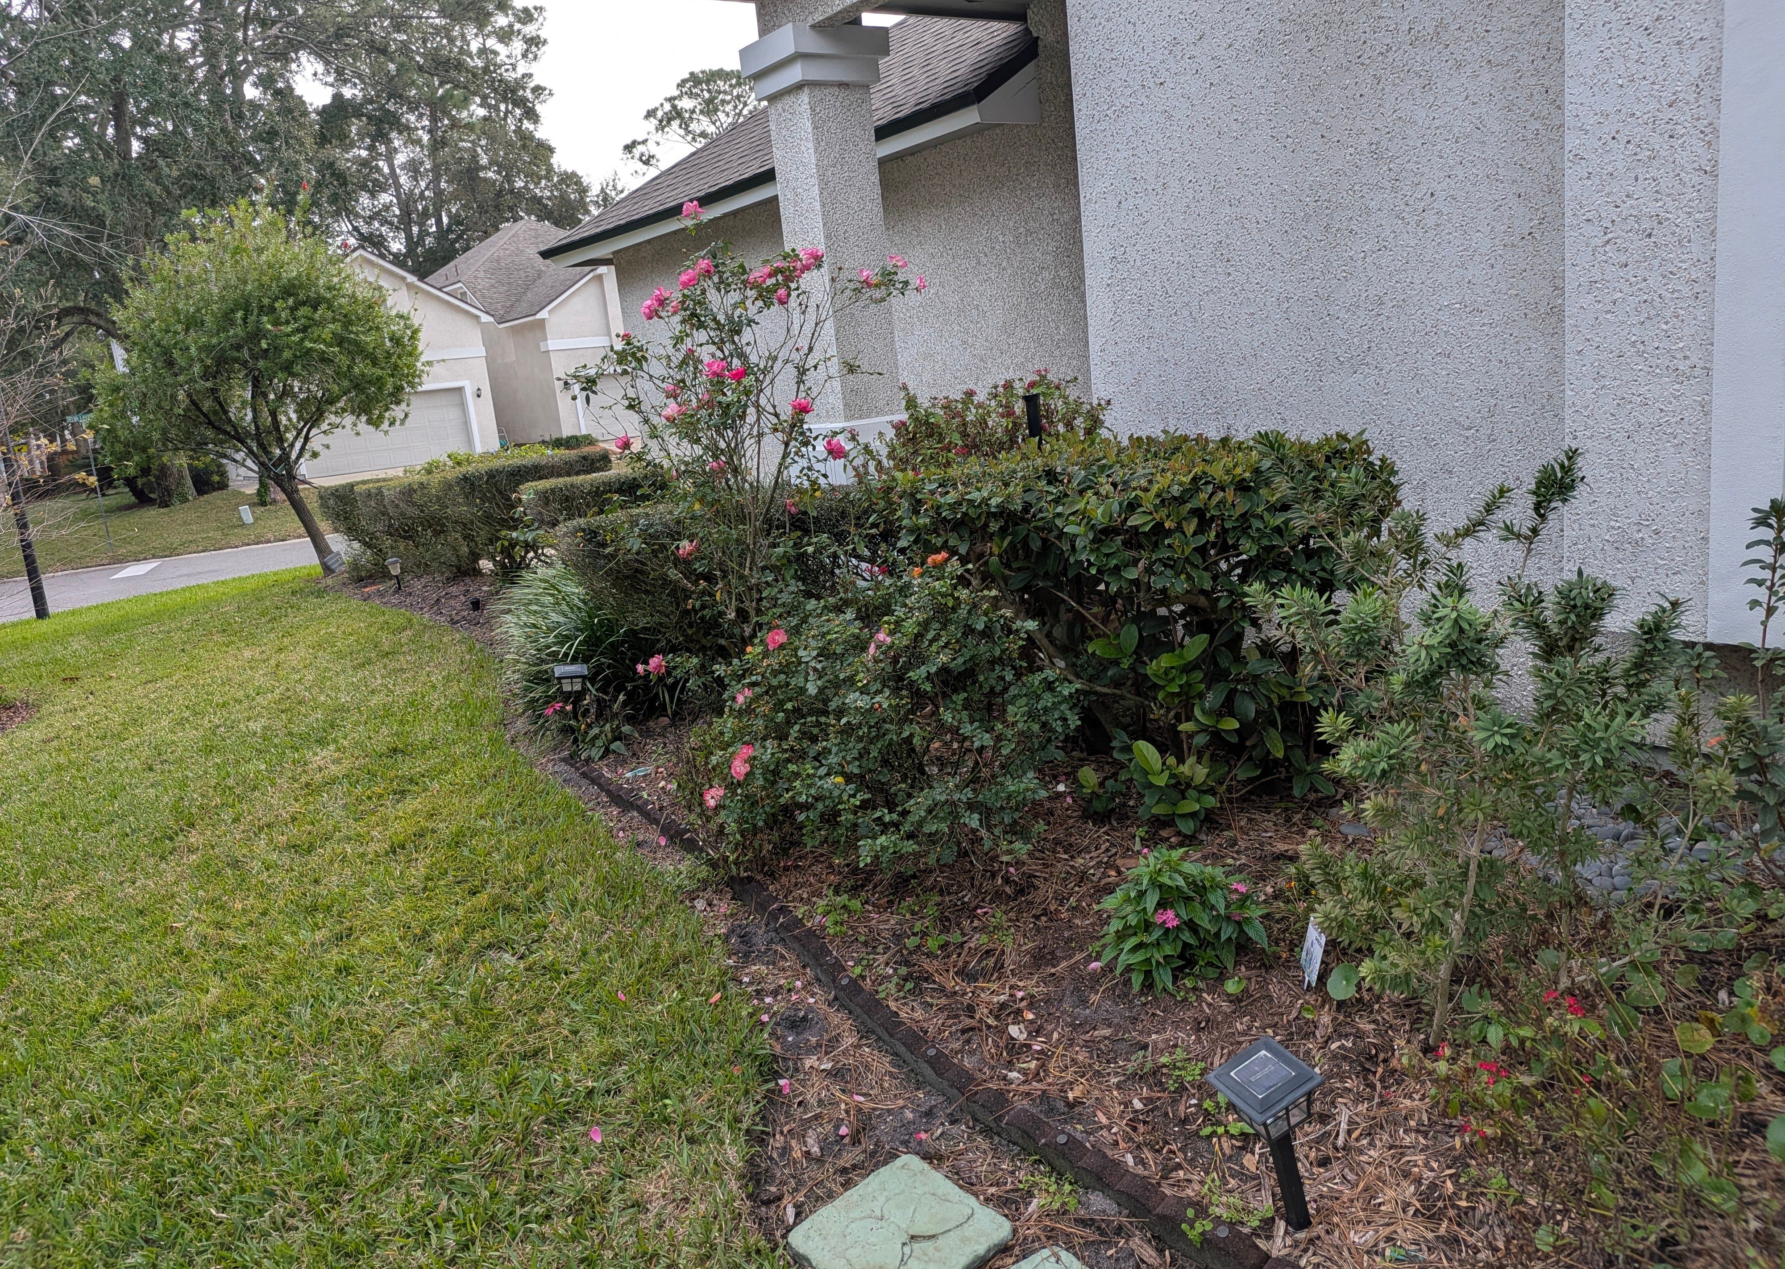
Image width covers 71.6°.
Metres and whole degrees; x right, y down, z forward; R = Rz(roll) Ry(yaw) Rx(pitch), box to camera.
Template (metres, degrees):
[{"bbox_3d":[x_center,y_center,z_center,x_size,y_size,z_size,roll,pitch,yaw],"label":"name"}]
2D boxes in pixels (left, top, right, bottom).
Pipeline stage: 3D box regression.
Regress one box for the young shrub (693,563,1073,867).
[{"bbox_3d":[-0.007,0.220,4.098,1.250,0.900,1.100,-6,11,0],"label":"young shrub"}]

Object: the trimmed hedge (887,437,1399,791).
[{"bbox_3d":[0.843,-0.111,4.601,2.000,1.180,1.000,5,15,44],"label":"trimmed hedge"}]

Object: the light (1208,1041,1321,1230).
[{"bbox_3d":[0.634,0.839,2.012,0.128,0.356,0.128,-27,23,-18],"label":"light"}]

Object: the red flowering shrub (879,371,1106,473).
[{"bbox_3d":[0.436,-0.449,5.780,1.050,1.470,0.950,-6,11,0],"label":"red flowering shrub"}]

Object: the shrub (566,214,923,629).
[{"bbox_3d":[-0.683,-0.670,5.460,1.450,2.250,1.250,-6,11,0],"label":"shrub"}]

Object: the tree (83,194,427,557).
[{"bbox_3d":[-6.913,-2.668,13.708,3.350,4.250,3.300,-6,11,0],"label":"tree"}]

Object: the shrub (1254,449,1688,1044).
[{"bbox_3d":[1.159,0.220,2.644,0.860,1.220,0.800,-6,11,0],"label":"shrub"}]

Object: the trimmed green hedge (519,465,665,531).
[{"bbox_3d":[-2.225,-0.803,9.681,0.780,0.820,1.550,0,13,29],"label":"trimmed green hedge"}]

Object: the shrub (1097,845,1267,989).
[{"bbox_3d":[0.693,0.670,2.998,0.410,0.300,0.380,-6,11,0],"label":"shrub"}]

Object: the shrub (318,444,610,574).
[{"bbox_3d":[-4.862,-1.317,14.012,3.000,1.080,1.200,-14,14,-35],"label":"shrub"}]

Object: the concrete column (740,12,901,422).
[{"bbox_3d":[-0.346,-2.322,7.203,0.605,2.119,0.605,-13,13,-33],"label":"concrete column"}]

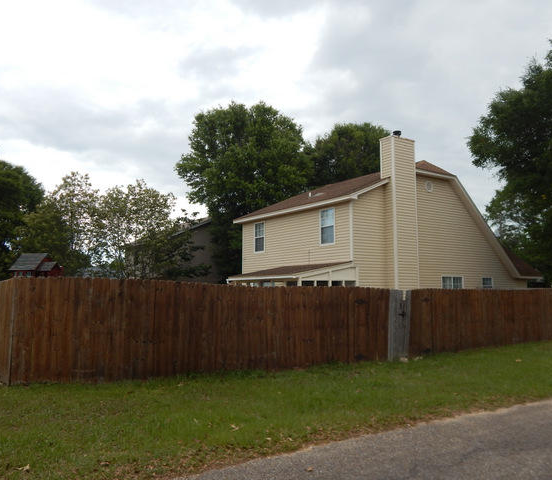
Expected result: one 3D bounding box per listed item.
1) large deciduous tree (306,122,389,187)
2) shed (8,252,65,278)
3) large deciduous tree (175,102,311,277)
[{"bbox_3d":[6.203,-1.980,43.446,8.800,16.240,8.800,-1,-6,8],"label":"large deciduous tree"},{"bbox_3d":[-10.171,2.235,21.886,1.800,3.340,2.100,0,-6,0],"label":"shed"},{"bbox_3d":[-2.274,-2.252,35.431,9.200,15.100,9.200,0,-6,-4],"label":"large deciduous tree"}]

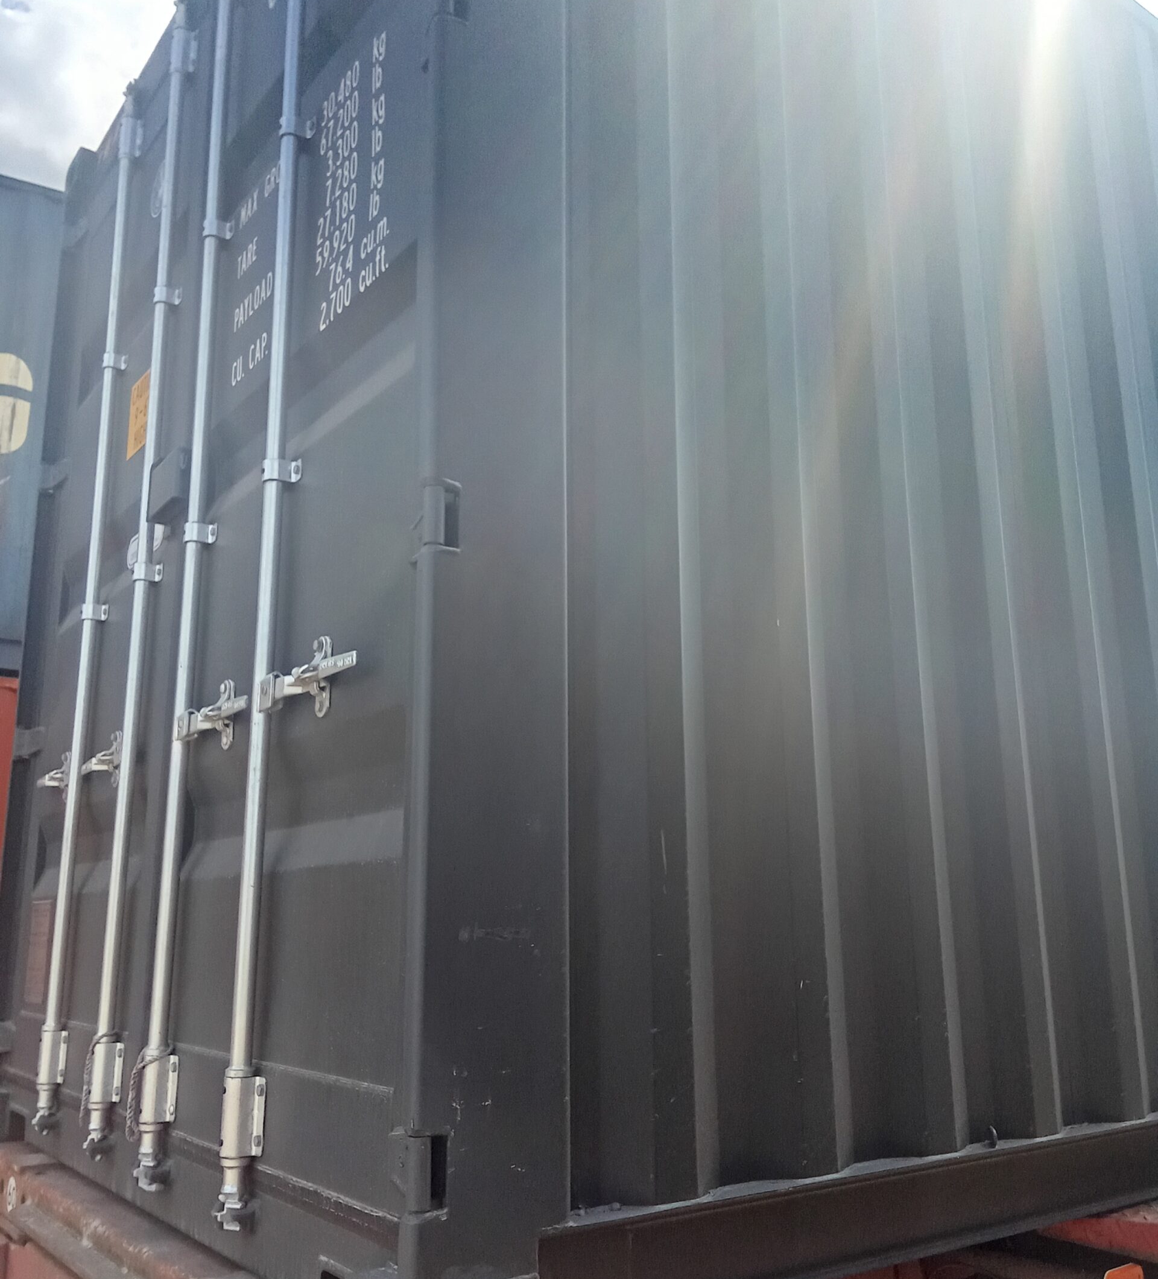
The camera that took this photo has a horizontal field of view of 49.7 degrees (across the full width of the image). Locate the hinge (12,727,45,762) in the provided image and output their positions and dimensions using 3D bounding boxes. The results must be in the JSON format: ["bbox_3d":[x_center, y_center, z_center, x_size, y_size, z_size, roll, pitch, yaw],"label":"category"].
[{"bbox_3d":[-1.572,0.291,3.552,0.055,0.090,0.142,9,-16,-35],"label":"hinge"}]

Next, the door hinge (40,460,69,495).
[{"bbox_3d":[-1.578,-0.505,3.736,0.055,0.090,0.144,9,-16,-35],"label":"door hinge"}]

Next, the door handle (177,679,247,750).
[{"bbox_3d":[-0.689,0.144,2.343,0.060,0.134,0.400,9,-16,-35],"label":"door handle"}]

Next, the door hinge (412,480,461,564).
[{"bbox_3d":[-0.223,-0.156,1.756,0.053,0.092,0.142,9,-16,-35],"label":"door hinge"}]

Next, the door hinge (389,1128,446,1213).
[{"bbox_3d":[-0.219,0.663,1.568,0.053,0.092,0.142,9,-16,-35],"label":"door hinge"}]

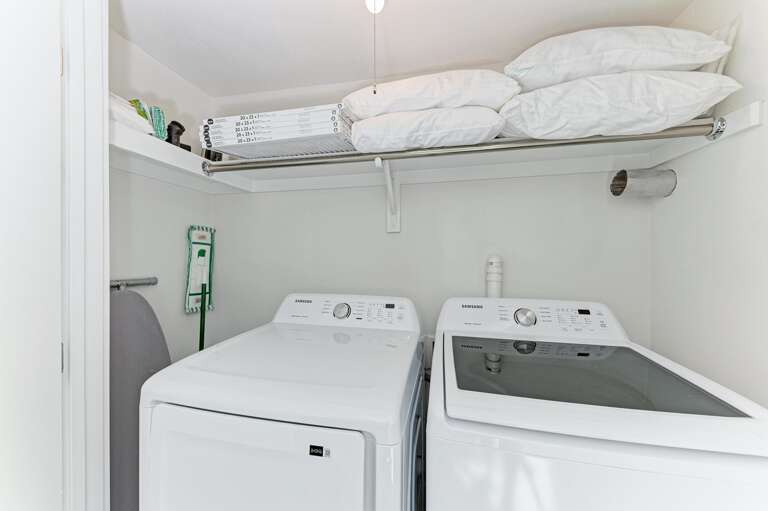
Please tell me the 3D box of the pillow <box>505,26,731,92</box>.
[{"bbox_3d":[0.712,-0.635,1.036,0.600,0.160,0.470,0,0,12],"label":"pillow"}]

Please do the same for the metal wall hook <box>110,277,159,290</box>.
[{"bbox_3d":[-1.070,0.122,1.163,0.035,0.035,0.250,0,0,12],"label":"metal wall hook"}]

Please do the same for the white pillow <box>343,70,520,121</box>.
[{"bbox_3d":[0.185,-0.575,1.146,0.600,0.145,0.470,0,0,12],"label":"white pillow"}]

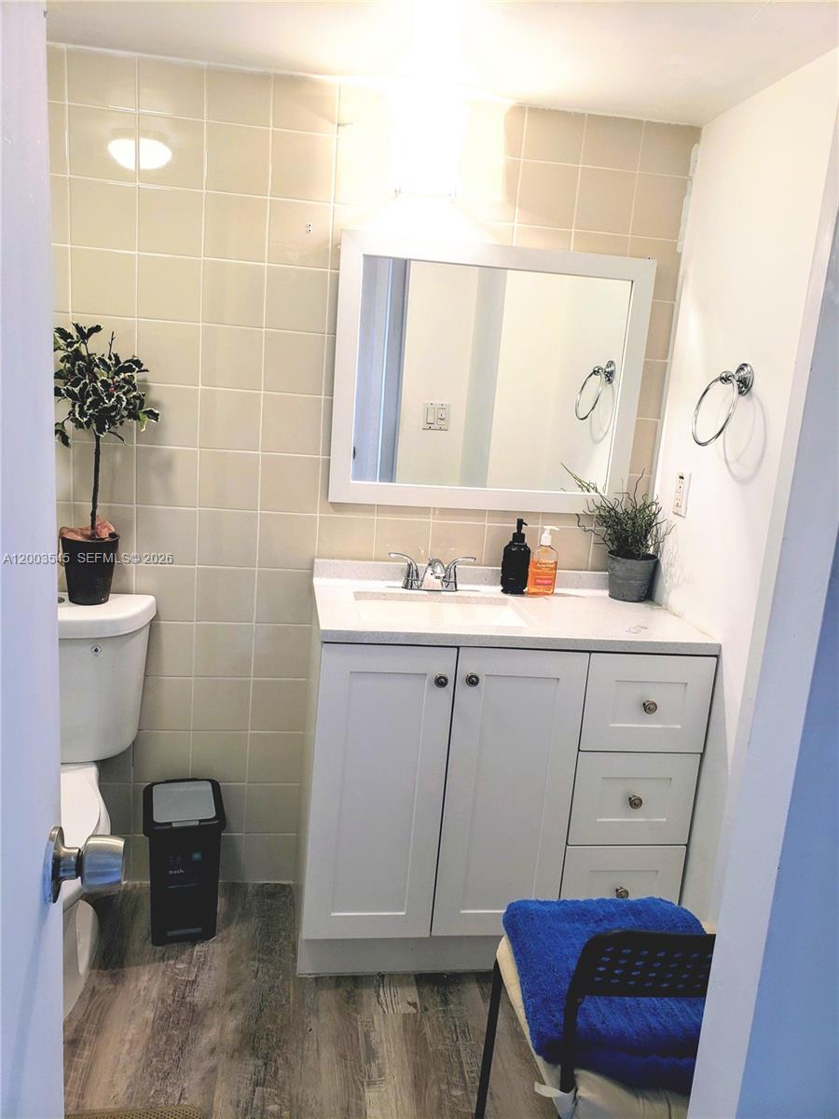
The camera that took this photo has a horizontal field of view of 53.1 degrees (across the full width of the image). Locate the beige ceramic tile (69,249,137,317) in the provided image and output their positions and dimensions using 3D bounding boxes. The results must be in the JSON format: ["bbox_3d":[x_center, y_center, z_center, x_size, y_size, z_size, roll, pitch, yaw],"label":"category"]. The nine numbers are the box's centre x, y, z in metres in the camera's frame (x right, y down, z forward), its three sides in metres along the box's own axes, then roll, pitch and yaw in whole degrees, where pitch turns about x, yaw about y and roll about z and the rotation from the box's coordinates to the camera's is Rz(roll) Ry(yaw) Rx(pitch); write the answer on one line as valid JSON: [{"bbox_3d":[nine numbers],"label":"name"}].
[{"bbox_3d":[-0.761,-0.667,2.027,0.152,0.152,0.010,3,12,-9],"label":"beige ceramic tile"}]

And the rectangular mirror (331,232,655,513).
[{"bbox_3d":[0.190,-0.464,2.196,0.818,0.673,0.026,2,12,-9],"label":"rectangular mirror"}]

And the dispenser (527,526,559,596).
[{"bbox_3d":[0.329,0.003,2.234,0.070,0.180,0.045,0,13,-19],"label":"dispenser"}]

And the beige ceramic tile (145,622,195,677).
[{"bbox_3d":[-0.678,0.241,2.243,0.148,0.148,0.010,2,12,-9],"label":"beige ceramic tile"}]

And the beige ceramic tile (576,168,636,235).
[{"bbox_3d":[0.478,-0.915,2.157,0.148,0.148,0.010,2,12,-9],"label":"beige ceramic tile"}]

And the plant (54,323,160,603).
[{"bbox_3d":[-0.758,-0.217,2.001,0.263,0.658,0.215,2,12,-9],"label":"plant"}]

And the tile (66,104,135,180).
[{"bbox_3d":[-0.731,-0.958,1.944,0.150,0.150,0.009,2,12,-9],"label":"tile"}]

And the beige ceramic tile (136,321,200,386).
[{"bbox_3d":[-0.619,-0.508,2.076,0.151,0.151,0.010,3,12,-9],"label":"beige ceramic tile"}]

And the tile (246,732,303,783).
[{"bbox_3d":[-0.398,0.554,2.354,0.148,0.148,0.010,2,12,-9],"label":"tile"}]

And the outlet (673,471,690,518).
[{"bbox_3d":[0.666,-0.168,2.143,0.008,0.114,0.076,2,12,-9],"label":"outlet"}]

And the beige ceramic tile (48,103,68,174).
[{"bbox_3d":[-0.887,-0.971,1.933,0.152,0.152,0.010,2,12,-9],"label":"beige ceramic tile"}]

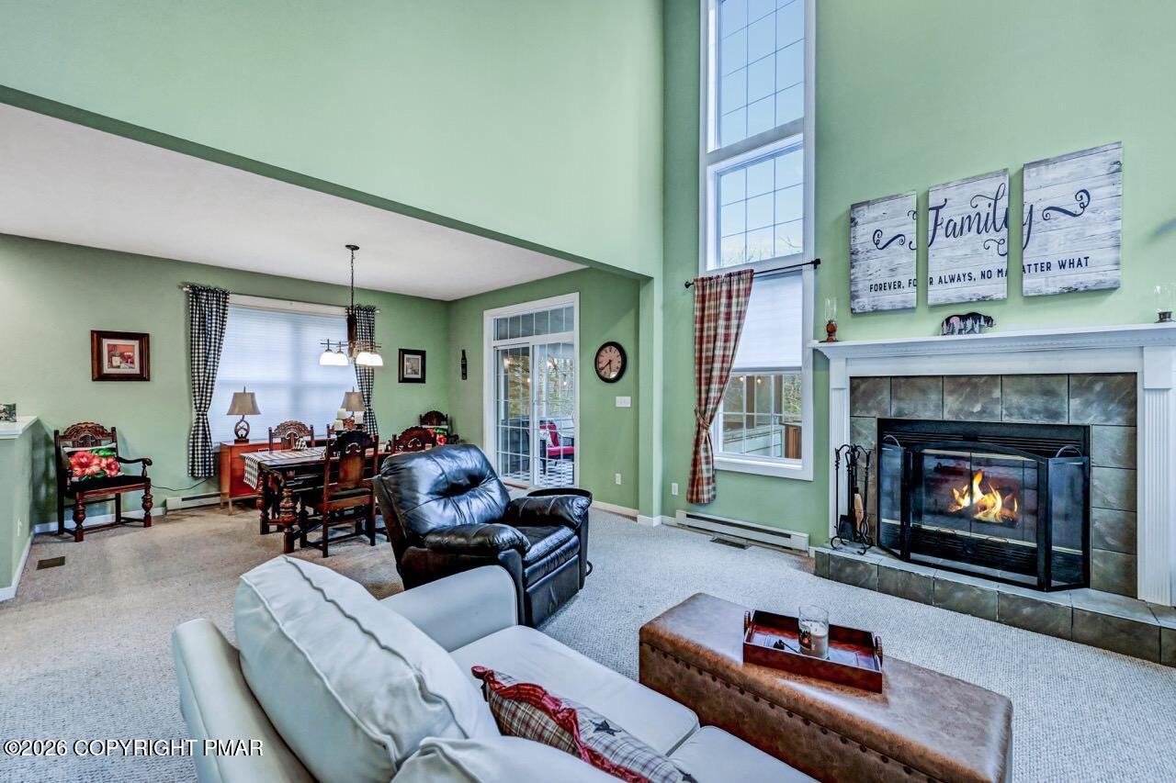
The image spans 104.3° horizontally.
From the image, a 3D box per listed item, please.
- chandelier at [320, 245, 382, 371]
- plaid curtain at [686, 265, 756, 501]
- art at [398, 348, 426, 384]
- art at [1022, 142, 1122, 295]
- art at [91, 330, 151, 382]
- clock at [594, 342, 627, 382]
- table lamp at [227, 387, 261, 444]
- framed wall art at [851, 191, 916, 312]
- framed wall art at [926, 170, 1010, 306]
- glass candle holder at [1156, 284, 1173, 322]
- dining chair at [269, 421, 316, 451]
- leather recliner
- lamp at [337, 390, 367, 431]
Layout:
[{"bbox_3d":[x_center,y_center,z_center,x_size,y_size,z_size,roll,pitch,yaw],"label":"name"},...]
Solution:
[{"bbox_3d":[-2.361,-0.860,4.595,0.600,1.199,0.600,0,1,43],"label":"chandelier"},{"bbox_3d":[1.195,0.004,4.191,0.660,2.166,0.110,0,1,43],"label":"plaid curtain"},{"bbox_3d":[-2.699,-0.383,7.045,0.030,0.519,0.443,0,1,43],"label":"art"},{"bbox_3d":[2.855,-0.997,2.711,0.398,0.819,0.035,0,1,43],"label":"art"},{"bbox_3d":[-4.846,-0.359,4.755,0.030,0.514,0.433,0,1,43],"label":"art"},{"bbox_3d":[0.256,-0.324,5.121,0.455,0.455,0.050,1,1,43],"label":"clock"},{"bbox_3d":[-3.963,0.271,5.276,0.280,0.650,0.300,1,1,43],"label":"table lamp"},{"bbox_3d":[2.166,-1.003,3.357,0.408,0.821,0.035,0,1,43],"label":"framed wall art"},{"bbox_3d":[2.499,-0.991,3.018,0.405,0.815,0.030,1,1,43],"label":"framed wall art"},{"bbox_3d":[3.080,-0.473,2.441,0.063,0.205,0.063,0,1,42],"label":"glass candle holder"},{"bbox_3d":[-3.026,0.842,4.790,0.530,1.040,0.480,1,1,43],"label":"dining chair"},{"bbox_3d":[-0.654,0.895,3.078,1.050,0.970,0.980,0,1,27],"label":"leather recliner"},{"bbox_3d":[-3.151,0.264,6.139,0.280,0.650,0.300,1,1,43],"label":"lamp"}]

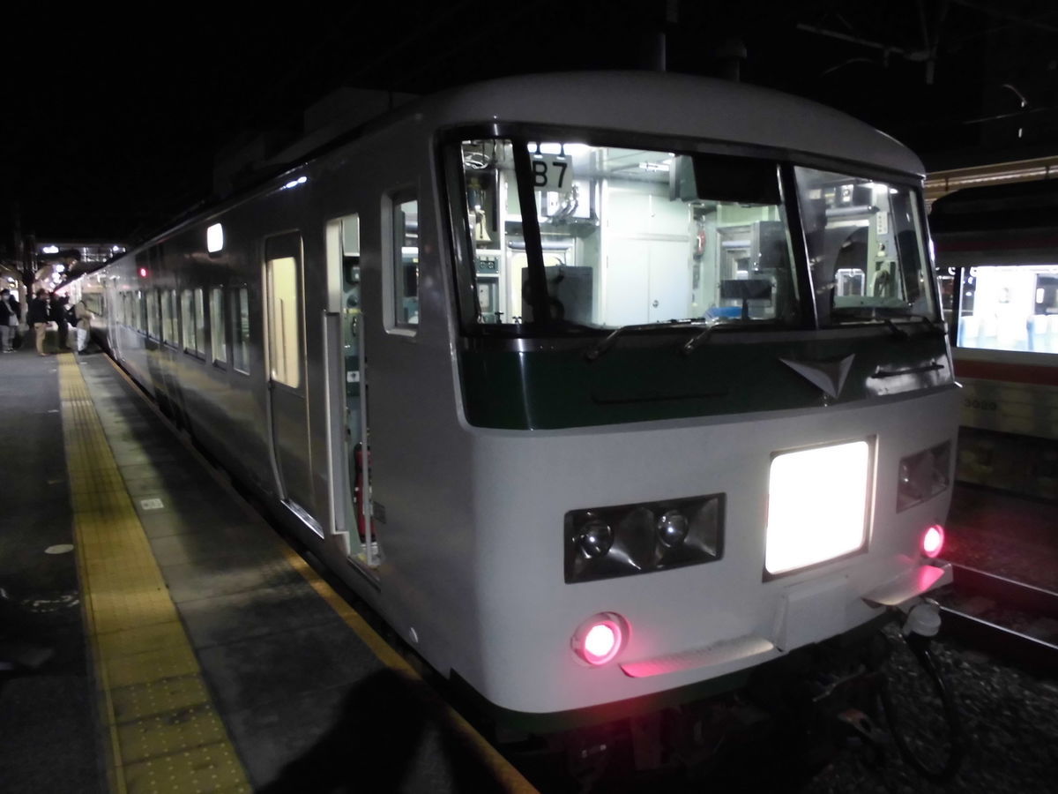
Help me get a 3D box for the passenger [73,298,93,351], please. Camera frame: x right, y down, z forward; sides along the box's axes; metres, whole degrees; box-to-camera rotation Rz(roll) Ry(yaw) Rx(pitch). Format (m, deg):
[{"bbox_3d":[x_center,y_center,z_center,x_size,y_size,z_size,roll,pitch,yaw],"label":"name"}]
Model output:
[{"bbox_3d":[-11.910,-1.885,21.236,0.500,1.500,0.480,-8,11,-44],"label":"passenger"}]

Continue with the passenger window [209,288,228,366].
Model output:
[{"bbox_3d":[-2.632,-0.600,6.753,0.050,0.660,0.630,-5,9,-30],"label":"passenger window"}]

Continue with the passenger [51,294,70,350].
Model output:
[{"bbox_3d":[-13.251,-2.136,22.512,0.420,1.620,0.480,-5,9,-30],"label":"passenger"}]

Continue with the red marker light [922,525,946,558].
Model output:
[{"bbox_3d":[2.029,0.724,3.989,0.175,0.175,0.100,-5,9,-30],"label":"red marker light"}]

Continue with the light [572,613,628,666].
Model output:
[{"bbox_3d":[0.266,0.904,2.957,0.190,0.190,0.100,-5,9,-30],"label":"light"}]

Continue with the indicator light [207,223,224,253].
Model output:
[{"bbox_3d":[-2.606,-1.324,6.619,0.060,0.220,0.560,-5,9,-30],"label":"indicator light"}]

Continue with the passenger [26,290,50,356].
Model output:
[{"bbox_3d":[-12.697,-1.913,20.527,0.480,1.680,0.500,-4,8,-25],"label":"passenger"}]

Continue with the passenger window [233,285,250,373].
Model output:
[{"bbox_3d":[-2.153,-0.504,5.951,0.050,0.640,0.590,-5,9,-30],"label":"passenger window"}]

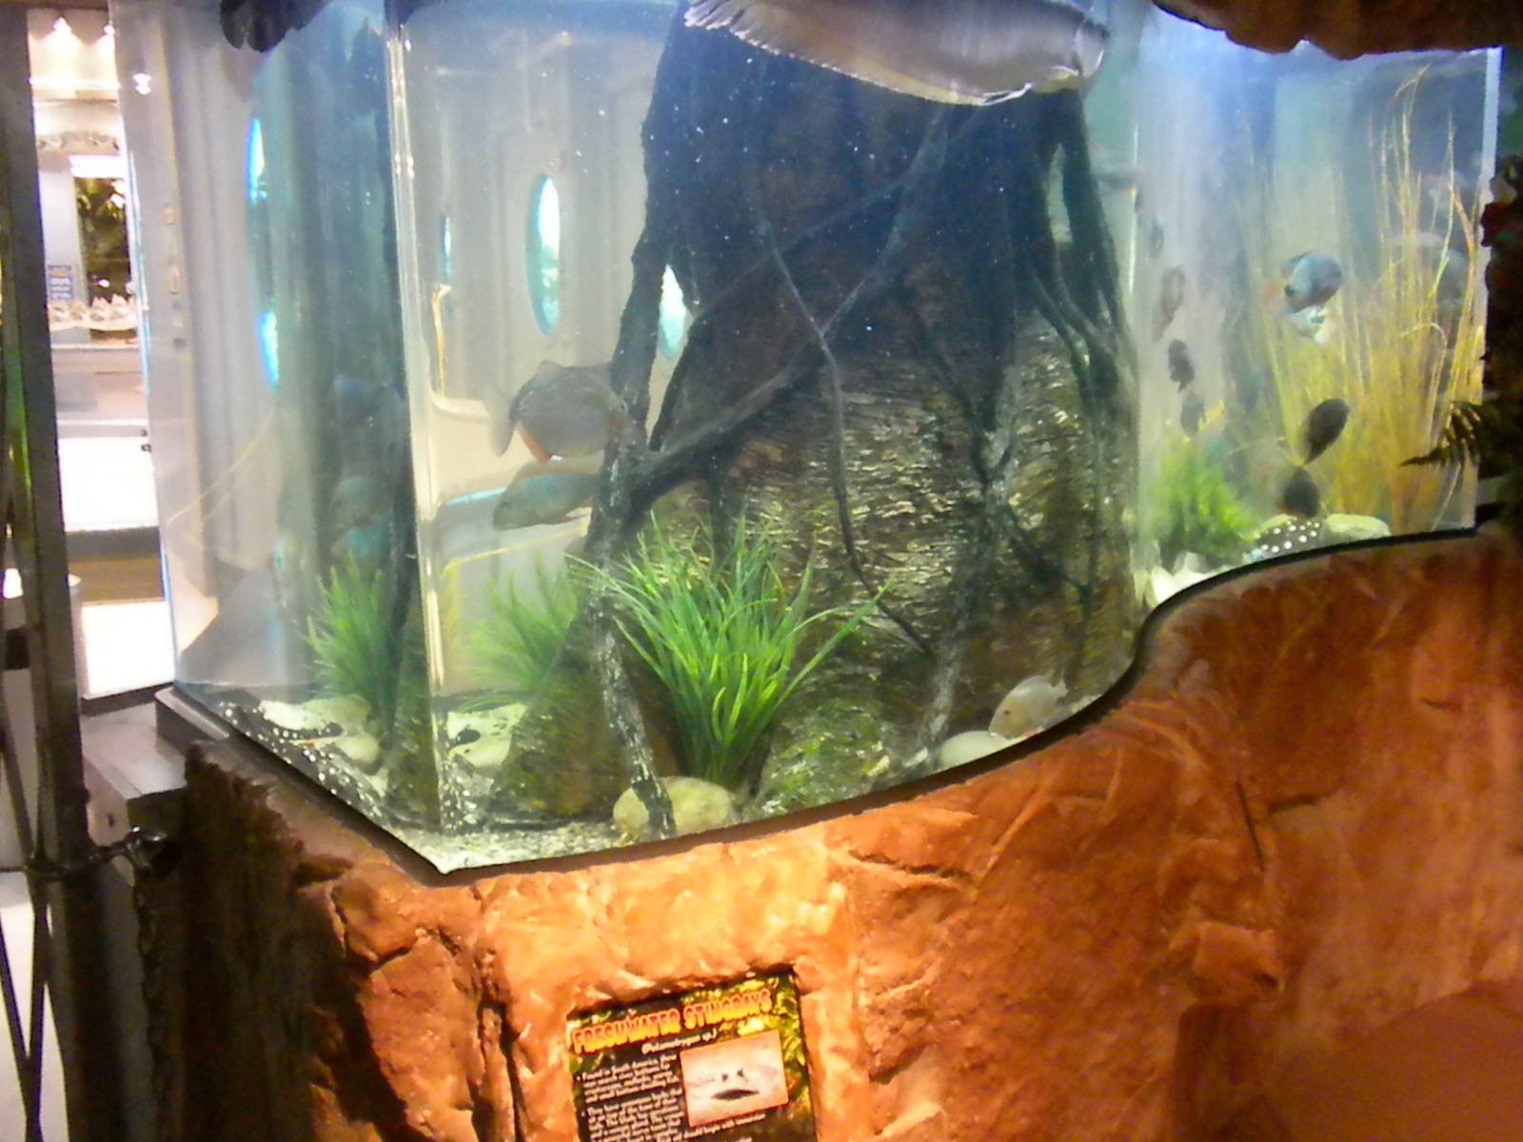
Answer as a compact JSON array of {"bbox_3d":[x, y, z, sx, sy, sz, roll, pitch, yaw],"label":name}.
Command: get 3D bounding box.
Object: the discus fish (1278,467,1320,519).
[{"bbox_3d":[1.222,-0.177,3.700,0.135,0.115,0.040,-19,19,-38],"label":"discus fish"}]

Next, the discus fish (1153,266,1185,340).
[{"bbox_3d":[0.889,-0.585,3.550,0.040,0.120,0.150,5,51,30],"label":"discus fish"}]

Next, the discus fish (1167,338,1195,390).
[{"bbox_3d":[0.927,-0.457,3.600,0.038,0.110,0.130,5,19,30],"label":"discus fish"}]

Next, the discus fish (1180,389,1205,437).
[{"bbox_3d":[0.967,-0.353,3.650,0.036,0.105,0.125,5,16,30],"label":"discus fish"}]

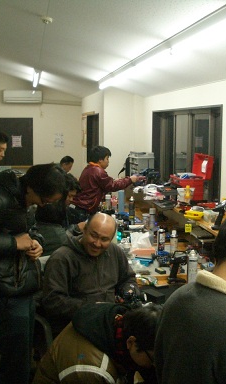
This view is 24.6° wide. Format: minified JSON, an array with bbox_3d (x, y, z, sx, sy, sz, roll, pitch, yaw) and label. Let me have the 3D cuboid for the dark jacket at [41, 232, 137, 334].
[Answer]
[{"bbox_3d":[-0.110,0.505,2.900,0.570,0.580,0.420,-5,9,-37],"label":"dark jacket"}]

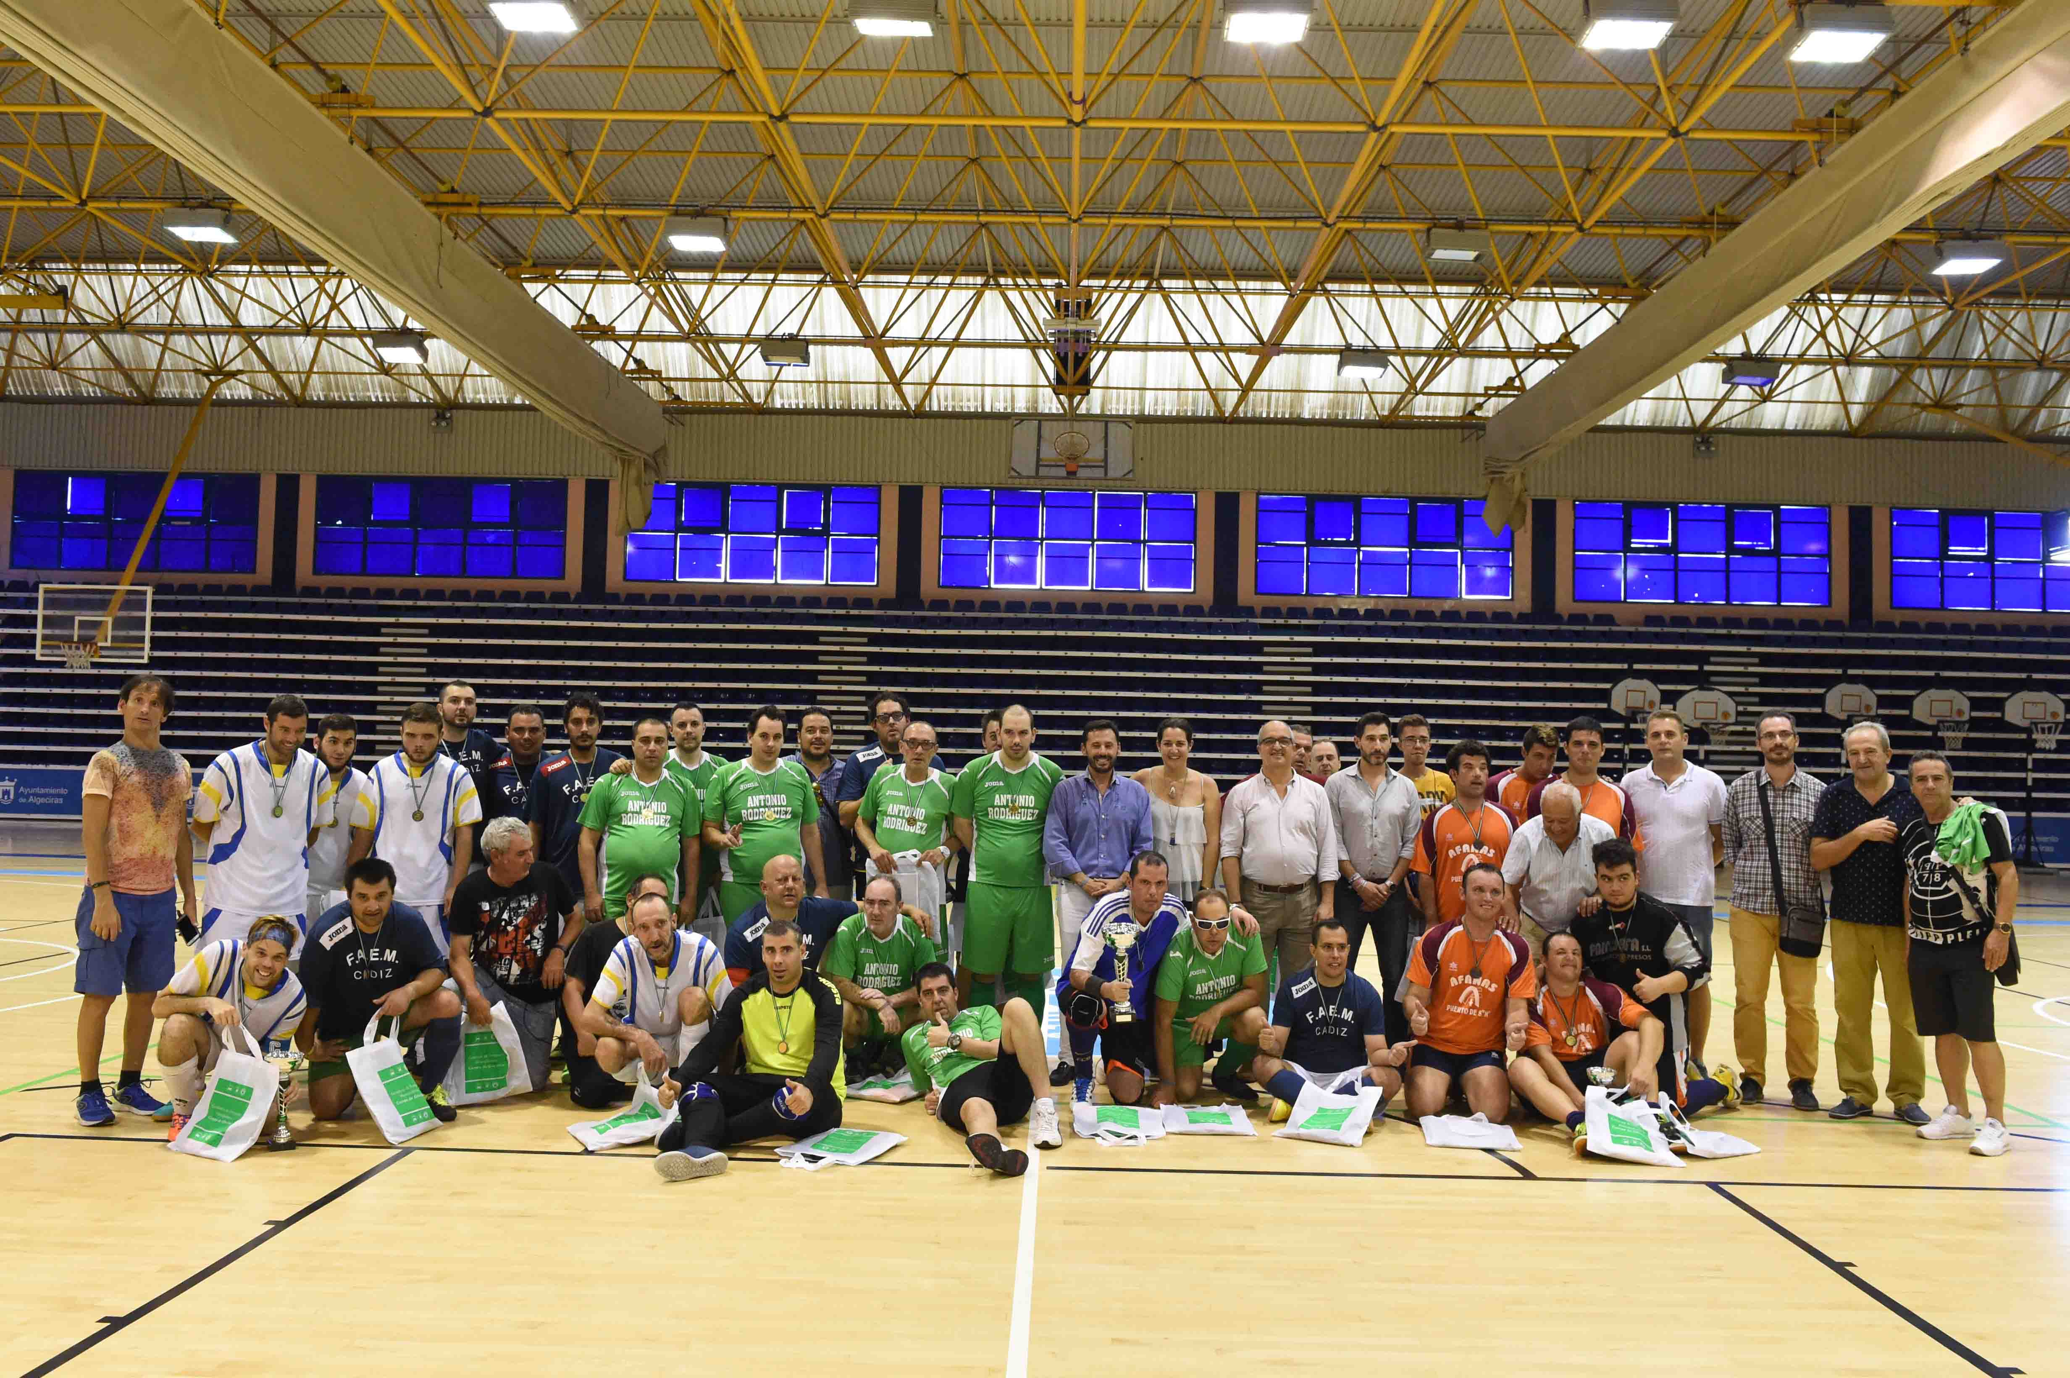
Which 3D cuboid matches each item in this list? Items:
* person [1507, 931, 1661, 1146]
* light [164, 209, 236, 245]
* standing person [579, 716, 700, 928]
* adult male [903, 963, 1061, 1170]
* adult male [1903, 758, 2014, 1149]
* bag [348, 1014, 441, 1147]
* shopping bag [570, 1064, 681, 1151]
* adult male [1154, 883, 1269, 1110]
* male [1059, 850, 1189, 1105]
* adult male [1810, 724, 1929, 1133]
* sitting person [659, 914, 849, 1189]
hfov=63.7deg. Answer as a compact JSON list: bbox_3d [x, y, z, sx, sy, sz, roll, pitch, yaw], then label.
[{"bbox_3d":[2.304,1.456,6.971,0.670,0.800,0.820,1,-2,1],"label":"person"},{"bbox_3d":[-10.145,-5.621,20.258,0.660,0.220,0.600,1,-2,1],"label":"light"},{"bbox_3d":[-1.947,0.979,8.143,0.580,1.690,0.370,2,-3,-8],"label":"standing person"},{"bbox_3d":[-0.224,1.452,6.667,0.650,0.700,1.050,2,-2,-5],"label":"adult male"},{"bbox_3d":[3.885,1.086,7.016,0.480,1.650,0.340,0,-3,35],"label":"adult male"},{"bbox_3d":[-2.502,1.526,6.486,0.130,0.470,0.330,-33,-11,16],"label":"bag"},{"bbox_3d":[-1.654,1.679,6.670,0.430,0.170,0.360,-32,17,-31],"label":"shopping bag"},{"bbox_3d":[0.816,1.387,7.739,0.540,0.960,0.720,1,-2,4],"label":"adult male"},{"bbox_3d":[0.404,1.274,7.501,0.600,1.120,0.720,1,-2,9],"label":"male"},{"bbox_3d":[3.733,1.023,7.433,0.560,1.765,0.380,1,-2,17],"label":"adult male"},{"bbox_3d":[-1.102,1.335,6.434,0.650,0.850,0.980,1,-2,10],"label":"sitting person"}]

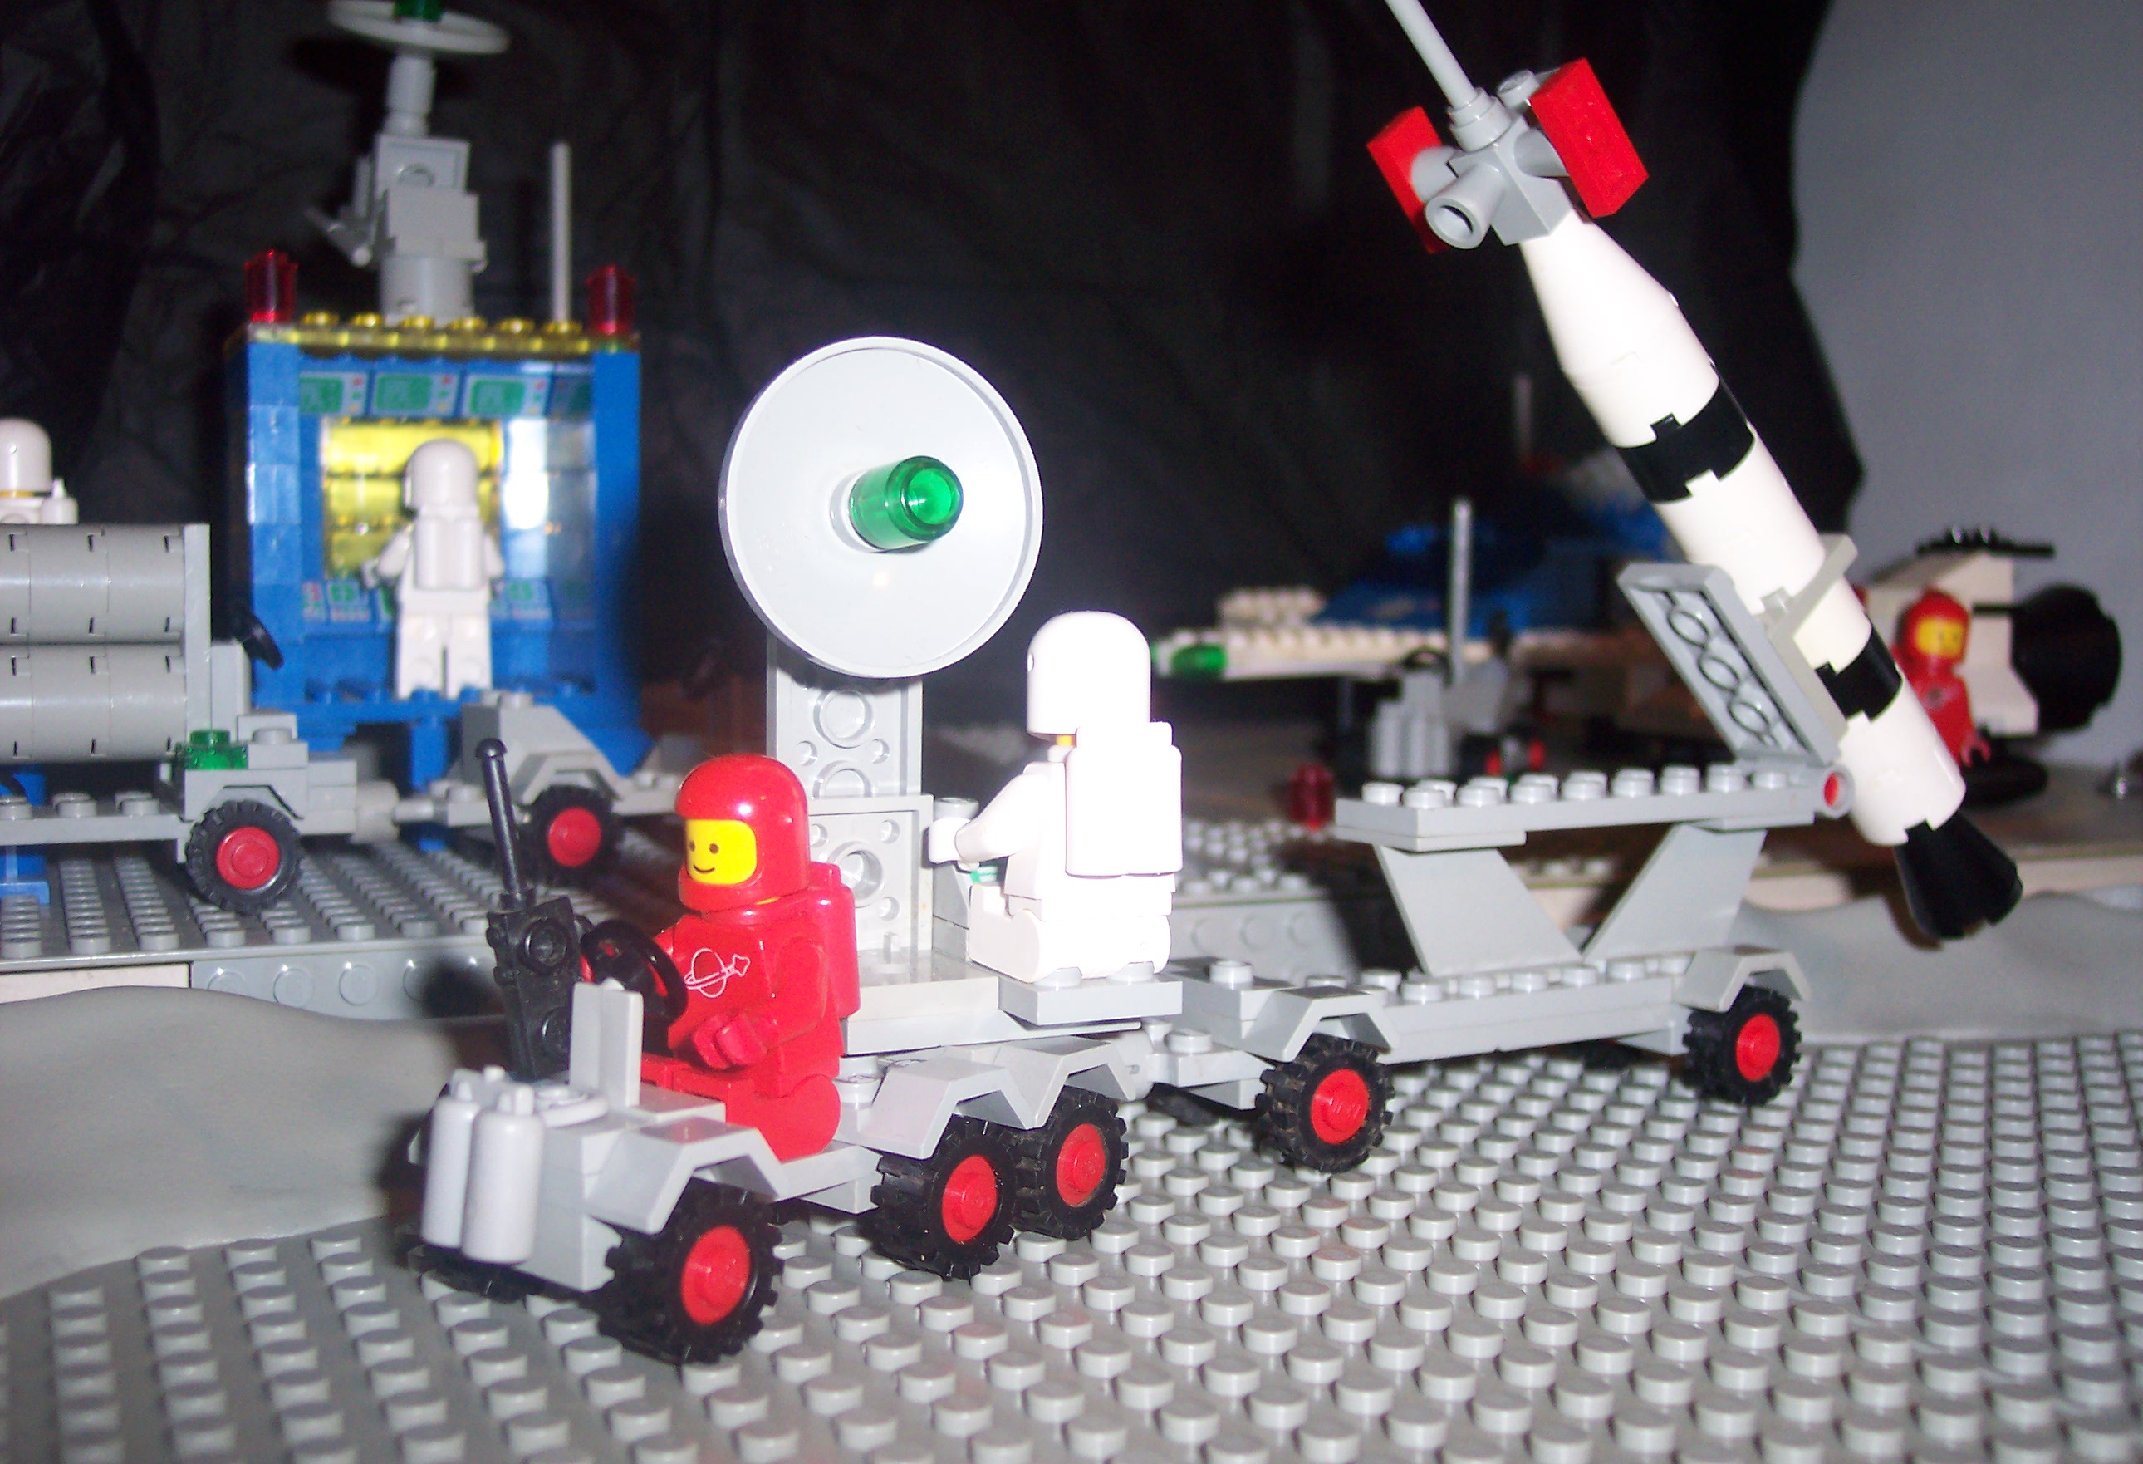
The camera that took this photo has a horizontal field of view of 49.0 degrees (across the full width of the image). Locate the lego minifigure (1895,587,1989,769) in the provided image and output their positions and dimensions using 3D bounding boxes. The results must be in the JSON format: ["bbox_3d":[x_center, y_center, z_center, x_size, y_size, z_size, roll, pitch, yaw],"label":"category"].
[{"bbox_3d":[0.149,-0.004,0.411,0.024,0.042,0.016,0,4,-12],"label":"lego minifigure"}]

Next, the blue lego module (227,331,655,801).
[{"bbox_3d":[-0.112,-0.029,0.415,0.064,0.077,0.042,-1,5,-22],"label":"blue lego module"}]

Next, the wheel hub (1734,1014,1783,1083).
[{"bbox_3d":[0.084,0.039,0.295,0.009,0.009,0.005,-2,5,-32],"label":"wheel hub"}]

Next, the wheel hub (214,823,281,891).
[{"bbox_3d":[-0.113,0.017,0.322,0.009,0.009,0.005,-1,5,-24],"label":"wheel hub"}]

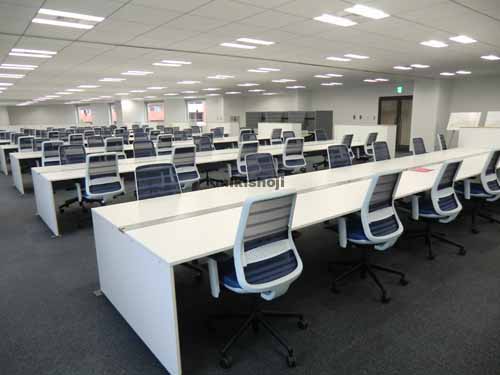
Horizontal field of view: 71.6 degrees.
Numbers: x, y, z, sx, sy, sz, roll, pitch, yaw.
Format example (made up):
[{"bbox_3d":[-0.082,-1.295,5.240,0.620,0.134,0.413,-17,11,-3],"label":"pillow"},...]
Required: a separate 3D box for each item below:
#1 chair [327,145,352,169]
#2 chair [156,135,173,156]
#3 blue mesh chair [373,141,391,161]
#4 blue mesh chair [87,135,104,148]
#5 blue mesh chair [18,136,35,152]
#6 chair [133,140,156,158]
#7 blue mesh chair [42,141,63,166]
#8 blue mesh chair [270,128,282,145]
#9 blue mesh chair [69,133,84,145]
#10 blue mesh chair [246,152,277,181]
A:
[{"bbox_3d":[1.376,-0.091,4.905,0.640,1.000,0.620,-7,13,-26],"label":"chair"},{"bbox_3d":[-2.162,-0.773,8.565,0.640,1.000,0.620,-11,15,-40],"label":"chair"},{"bbox_3d":[2.229,-0.231,5.522,0.640,1.000,0.620,-9,14,-34],"label":"blue mesh chair"},{"bbox_3d":[-3.852,-0.807,8.877,0.640,1.000,0.620,-10,15,-38],"label":"blue mesh chair"},{"bbox_3d":[-6.085,-0.885,9.454,0.640,1.000,0.620,-11,15,-41],"label":"blue mesh chair"},{"bbox_3d":[-1.852,-0.345,6.430,0.640,1.000,0.620,-10,15,-38],"label":"chair"},{"bbox_3d":[-3.991,-0.424,7.003,0.640,1.000,0.620,-11,15,-41],"label":"blue mesh chair"},{"bbox_3d":[0.701,-1.278,10.804,0.640,1.000,0.620,-10,15,-38],"label":"blue mesh chair"},{"bbox_3d":[-5.121,-1.055,10.205,0.640,1.000,0.620,-10,15,-38],"label":"blue mesh chair"},{"bbox_3d":[0.244,0.113,3.998,0.640,1.000,0.620,-9,14,-34],"label":"blue mesh chair"}]

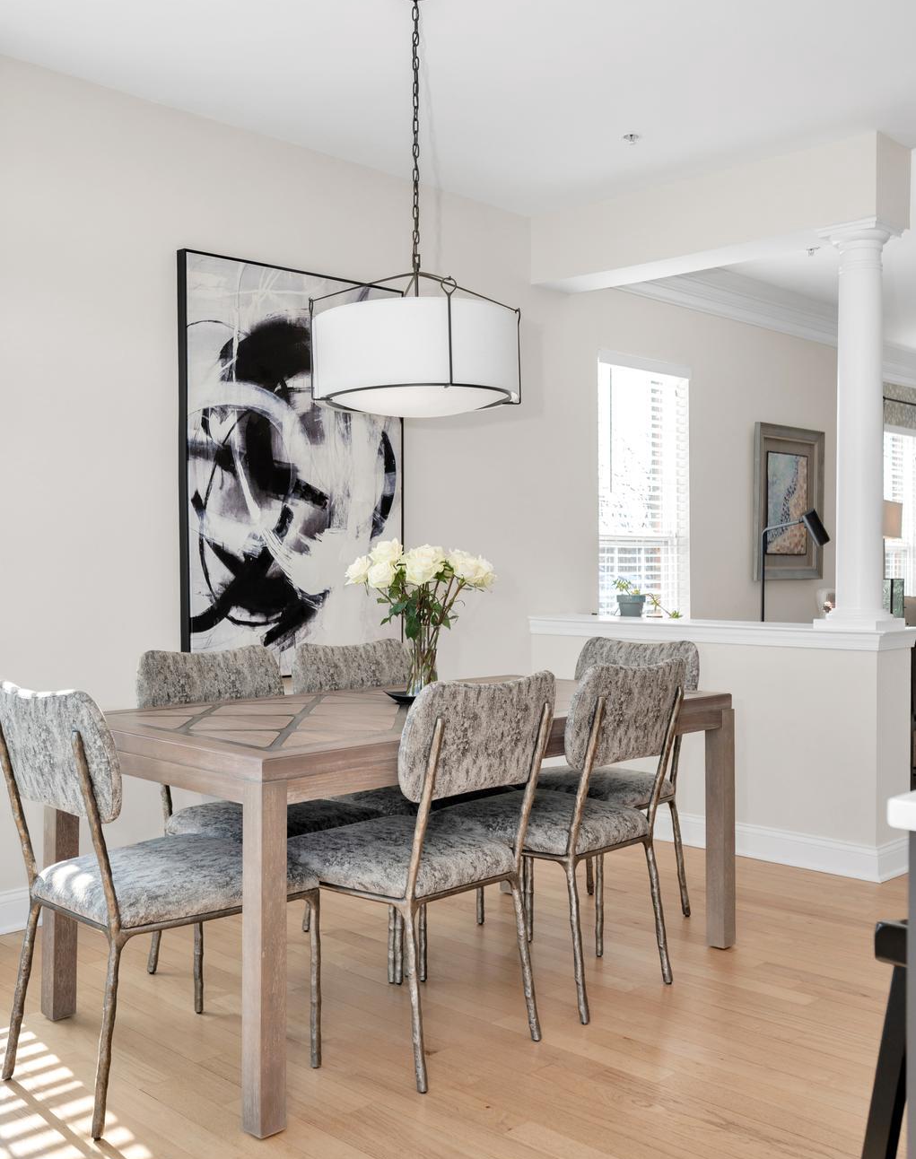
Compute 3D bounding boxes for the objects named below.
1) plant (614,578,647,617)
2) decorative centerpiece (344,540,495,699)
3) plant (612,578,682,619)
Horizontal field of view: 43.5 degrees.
[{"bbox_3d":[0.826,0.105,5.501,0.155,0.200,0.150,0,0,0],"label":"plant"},{"bbox_3d":[-0.106,0.115,3.231,0.425,0.450,0.390,0,0,0],"label":"decorative centerpiece"},{"bbox_3d":[0.913,0.110,5.501,0.330,0.210,0.200,0,0,0],"label":"plant"}]

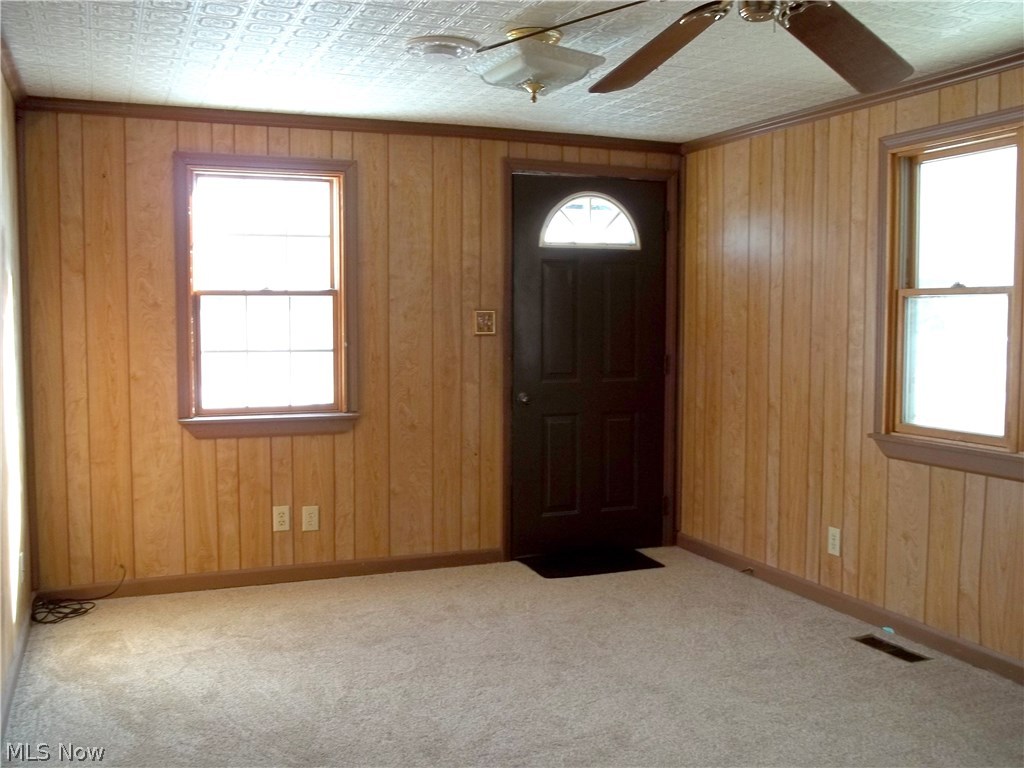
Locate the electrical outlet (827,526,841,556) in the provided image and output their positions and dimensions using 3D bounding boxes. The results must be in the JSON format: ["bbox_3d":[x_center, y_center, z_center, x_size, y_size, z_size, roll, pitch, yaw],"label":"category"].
[{"bbox_3d":[1.438,0.706,4.369,0.010,0.120,0.074,-2,5,-23],"label":"electrical outlet"}]

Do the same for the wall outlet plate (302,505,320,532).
[{"bbox_3d":[-0.975,0.655,4.752,0.077,0.121,0.010,-2,5,-23],"label":"wall outlet plate"}]

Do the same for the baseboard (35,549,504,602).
[{"bbox_3d":[-1.077,0.927,4.725,2.235,0.075,0.018,-2,5,-23],"label":"baseboard"}]

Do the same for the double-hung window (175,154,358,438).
[{"bbox_3d":[-1.137,-0.406,4.604,0.840,1.310,0.100,-2,5,-23],"label":"double-hung window"}]

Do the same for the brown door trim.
[{"bbox_3d":[0.445,-0.116,5.287,1.060,2.110,0.050,-2,5,-23],"label":"brown door trim"}]

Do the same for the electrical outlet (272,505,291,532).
[{"bbox_3d":[-1.107,0.650,4.696,0.076,0.120,0.010,-2,5,-23],"label":"electrical outlet"}]

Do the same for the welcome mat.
[{"bbox_3d":[0.425,0.942,5.145,0.690,0.012,0.385,-2,5,-23],"label":"welcome mat"}]

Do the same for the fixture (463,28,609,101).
[{"bbox_3d":[0.070,-1.052,3.245,0.360,0.215,0.360,-2,5,-23],"label":"fixture"}]

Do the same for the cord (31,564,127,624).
[{"bbox_3d":[-1.878,0.916,4.221,0.380,0.155,0.300,-2,5,-23],"label":"cord"}]

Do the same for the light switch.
[{"bbox_3d":[-0.134,-0.314,5.029,0.113,0.119,0.014,-2,5,-23],"label":"light switch"}]

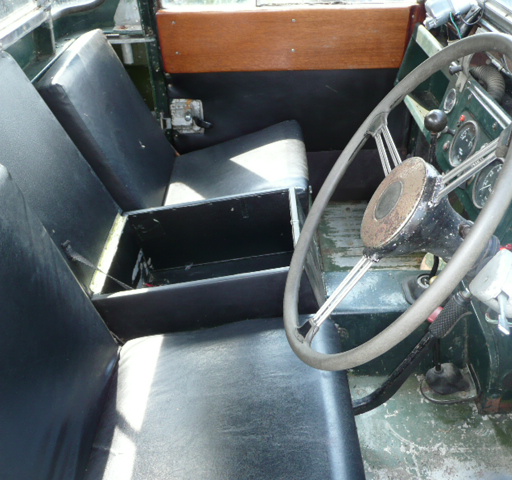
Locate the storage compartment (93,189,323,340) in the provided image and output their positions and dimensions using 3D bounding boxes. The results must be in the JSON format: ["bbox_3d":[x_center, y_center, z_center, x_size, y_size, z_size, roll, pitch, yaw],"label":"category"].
[{"bbox_3d":[-0.095,0.074,1.313,0.505,0.210,0.327,-9,36,6],"label":"storage compartment"}]

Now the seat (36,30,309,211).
[{"bbox_3d":[-0.191,-0.314,1.524,0.654,0.479,0.462,-1,36,0],"label":"seat"}]

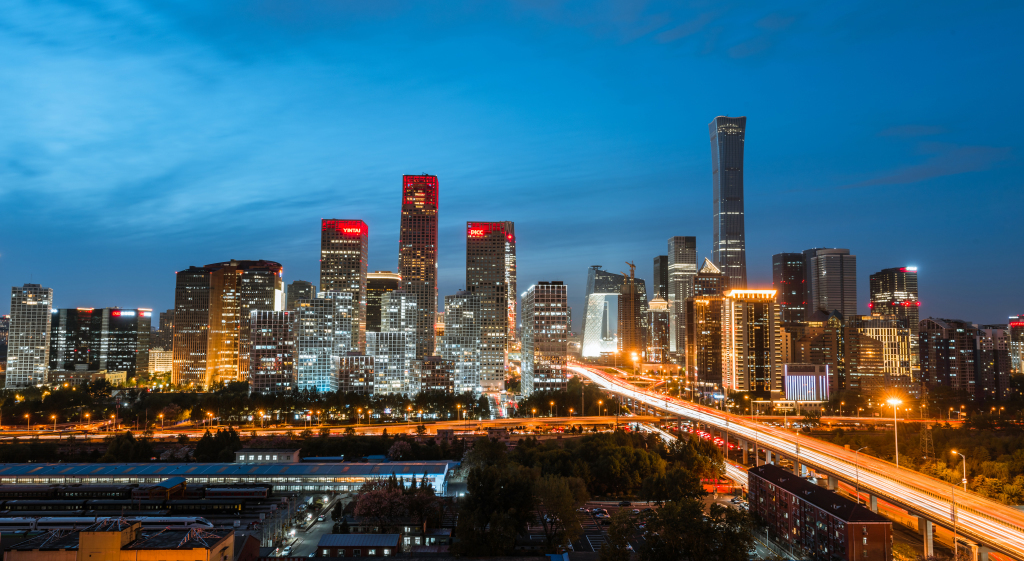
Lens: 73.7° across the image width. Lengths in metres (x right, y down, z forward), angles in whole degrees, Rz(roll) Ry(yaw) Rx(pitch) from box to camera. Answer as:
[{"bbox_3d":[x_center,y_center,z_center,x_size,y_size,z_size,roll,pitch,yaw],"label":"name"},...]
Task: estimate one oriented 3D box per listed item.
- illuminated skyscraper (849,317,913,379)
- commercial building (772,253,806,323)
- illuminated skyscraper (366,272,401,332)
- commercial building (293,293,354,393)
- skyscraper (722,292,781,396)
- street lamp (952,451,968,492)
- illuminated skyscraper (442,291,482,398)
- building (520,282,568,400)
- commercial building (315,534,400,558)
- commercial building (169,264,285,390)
[{"bbox_3d":[424.130,81.200,792.030,62.450,81.330,32.000,0,-5,-1],"label":"illuminated skyscraper"},{"bbox_3d":[573.470,63.380,1412.870,46.000,236.000,46.000,0,-5,-3],"label":"commercial building"},{"bbox_3d":[-203.970,67.140,1077.910,57.000,155.000,40.000,1,-4,-3],"label":"illuminated skyscraper"},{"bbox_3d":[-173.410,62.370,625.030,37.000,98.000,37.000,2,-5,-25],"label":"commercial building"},{"bbox_3d":[222.020,62.340,637.220,42.000,104.000,39.000,0,-4,1],"label":"skyscraper"},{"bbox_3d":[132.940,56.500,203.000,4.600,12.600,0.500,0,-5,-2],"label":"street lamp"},{"bbox_3d":[-49.950,63.580,699.050,27.300,101.520,27.300,2,-5,-25],"label":"illuminated skyscraper"},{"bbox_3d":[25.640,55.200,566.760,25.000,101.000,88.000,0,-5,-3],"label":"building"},{"bbox_3d":[-39.750,70.150,179.650,19.940,5.000,9.000,0,-5,-1],"label":"commercial building"},{"bbox_3d":[-320.150,49.190,775.850,104.000,147.000,56.000,0,-5,-3],"label":"commercial building"}]

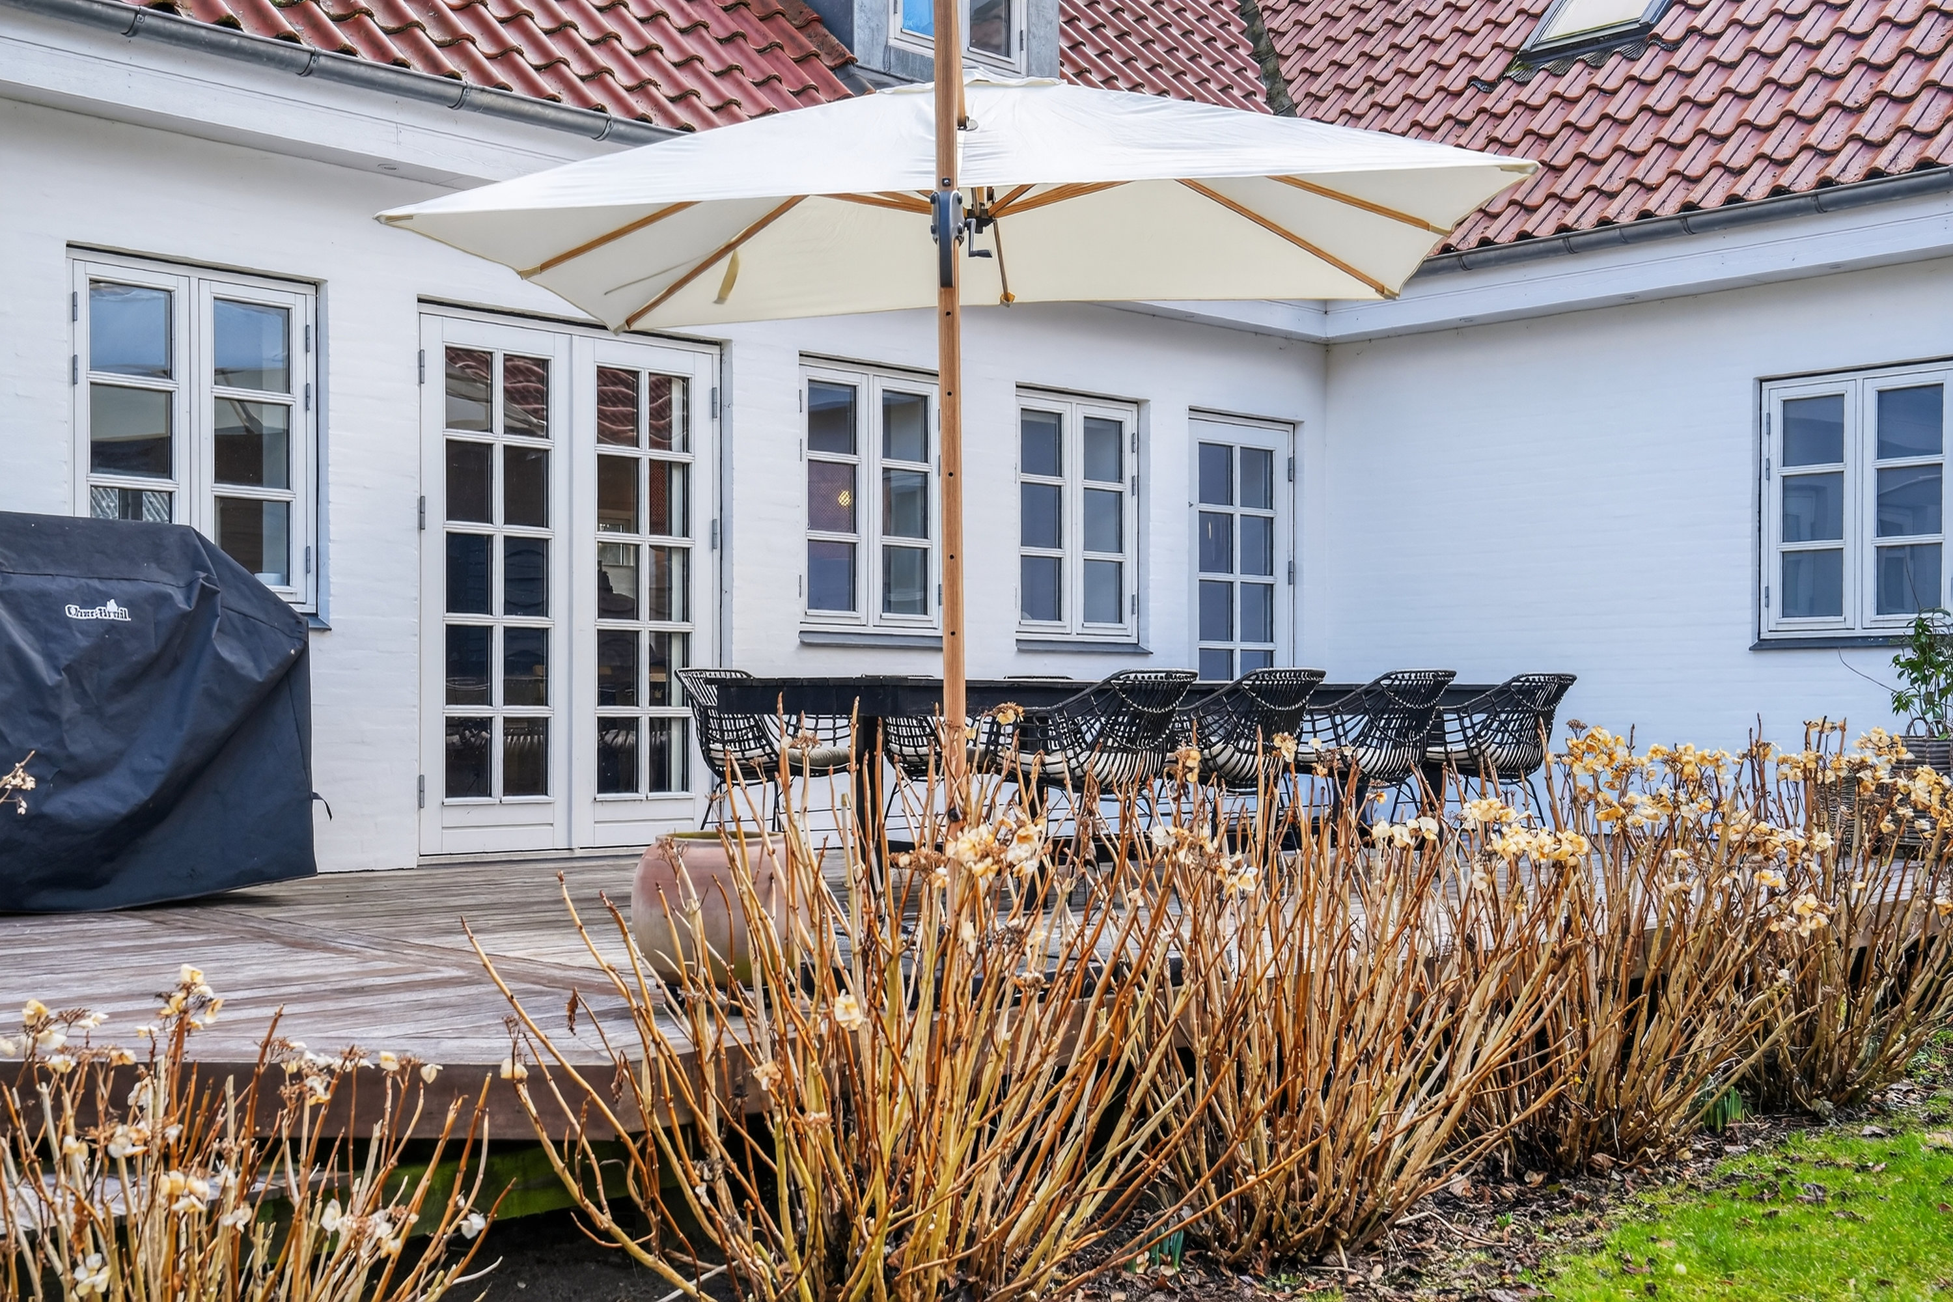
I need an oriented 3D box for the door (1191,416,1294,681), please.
[{"bbox_3d":[1.344,-0.168,12.439,0.100,2.090,0.897,-2,-2,45],"label":"door"}]

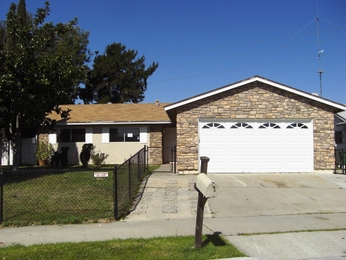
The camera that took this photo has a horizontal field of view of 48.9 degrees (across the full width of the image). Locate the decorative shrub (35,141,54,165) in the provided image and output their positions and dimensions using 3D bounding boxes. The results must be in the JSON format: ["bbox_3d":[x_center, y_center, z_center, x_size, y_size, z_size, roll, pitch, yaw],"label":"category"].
[{"bbox_3d":[-6.543,1.174,19.400,1.000,1.250,0.950,-1,0,0],"label":"decorative shrub"}]

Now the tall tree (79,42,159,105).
[{"bbox_3d":[-5.162,-3.220,36.000,7.600,10.200,7.200,-1,0,0],"label":"tall tree"}]

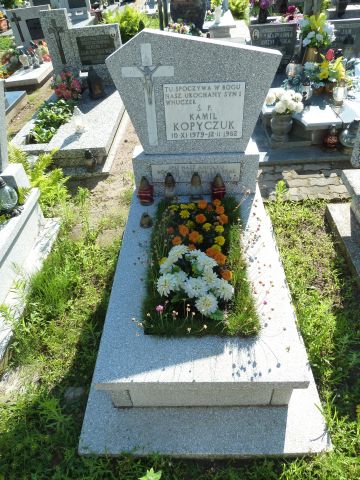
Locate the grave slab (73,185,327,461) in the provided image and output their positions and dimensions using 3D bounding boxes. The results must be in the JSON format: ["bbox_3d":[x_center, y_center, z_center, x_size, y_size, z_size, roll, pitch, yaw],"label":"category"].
[{"bbox_3d":[0.098,0.264,1.832,1.000,0.330,1.460,-1,43,3],"label":"grave slab"}]

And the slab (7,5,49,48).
[{"bbox_3d":[-2.050,-2.948,4.948,0.680,0.660,0.150,-1,43,3],"label":"slab"}]

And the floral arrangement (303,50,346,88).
[{"bbox_3d":[1.381,-1.610,3.312,0.410,0.360,0.340,-1,43,3],"label":"floral arrangement"}]

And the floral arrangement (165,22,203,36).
[{"bbox_3d":[0.055,-3.335,5.493,0.560,0.240,0.300,-1,43,3],"label":"floral arrangement"}]

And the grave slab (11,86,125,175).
[{"bbox_3d":[-1.039,-1.197,3.573,0.950,0.240,1.600,-1,43,3],"label":"grave slab"}]

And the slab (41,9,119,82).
[{"bbox_3d":[-1.047,-2.136,3.877,0.800,0.800,0.160,-1,43,3],"label":"slab"}]

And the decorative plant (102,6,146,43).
[{"bbox_3d":[-0.863,-3.321,5.392,0.660,0.620,0.600,-1,43,3],"label":"decorative plant"}]

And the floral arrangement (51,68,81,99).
[{"bbox_3d":[-1.242,-1.701,3.793,0.320,0.340,0.290,-1,43,3],"label":"floral arrangement"}]

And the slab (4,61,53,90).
[{"bbox_3d":[-2.042,-2.262,4.763,0.800,0.260,1.250,-1,43,3],"label":"slab"}]

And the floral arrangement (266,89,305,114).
[{"bbox_3d":[0.889,-1.159,2.923,0.310,0.230,0.280,-1,43,3],"label":"floral arrangement"}]

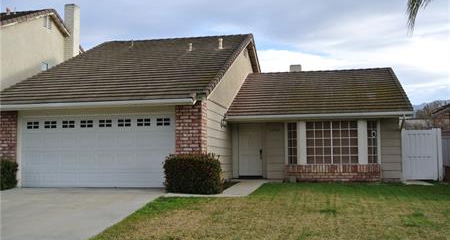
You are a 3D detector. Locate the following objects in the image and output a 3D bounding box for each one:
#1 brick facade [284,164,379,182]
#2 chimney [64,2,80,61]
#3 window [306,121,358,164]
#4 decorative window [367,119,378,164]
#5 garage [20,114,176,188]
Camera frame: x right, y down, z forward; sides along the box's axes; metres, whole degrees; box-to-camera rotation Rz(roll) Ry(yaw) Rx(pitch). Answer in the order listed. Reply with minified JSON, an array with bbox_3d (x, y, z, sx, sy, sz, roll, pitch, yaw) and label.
[{"bbox_3d":[3.847,1.899,18.850,3.390,0.603,0.250,-1,-4,11],"label":"brick facade"},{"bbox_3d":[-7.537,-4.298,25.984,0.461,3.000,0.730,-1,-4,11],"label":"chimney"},{"bbox_3d":[3.891,0.834,19.047,1.843,1.555,0.100,-1,-4,11],"label":"window"},{"bbox_3d":[5.278,0.822,18.771,0.396,1.532,0.100,-1,-4,11],"label":"decorative window"},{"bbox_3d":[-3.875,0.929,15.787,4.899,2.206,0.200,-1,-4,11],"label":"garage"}]

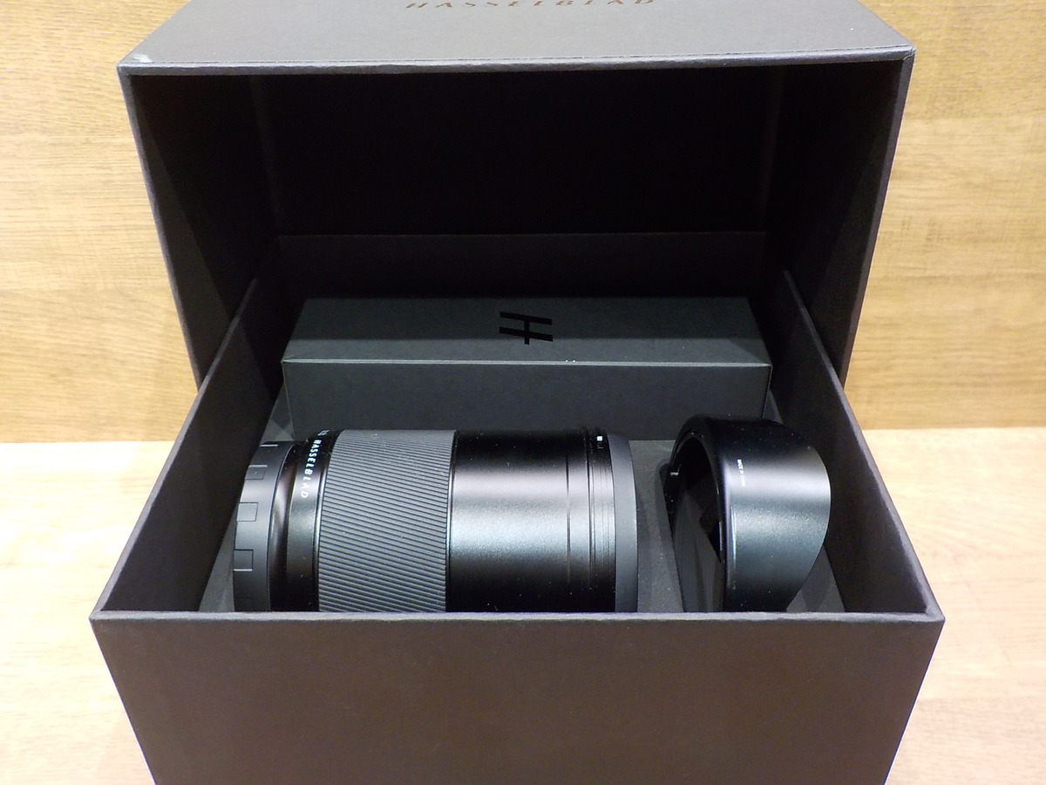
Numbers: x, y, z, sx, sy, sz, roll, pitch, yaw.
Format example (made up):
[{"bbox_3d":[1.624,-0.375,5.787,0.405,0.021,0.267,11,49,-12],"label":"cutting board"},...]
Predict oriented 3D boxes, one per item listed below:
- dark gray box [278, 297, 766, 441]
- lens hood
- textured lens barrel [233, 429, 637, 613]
[{"bbox_3d":[0.002,-0.011,0.415,0.206,0.042,0.054,0,36,1],"label":"dark gray box"},{"bbox_3d":[0.074,0.047,0.305,0.034,0.078,0.078,-3,36,-3],"label":"lens hood"},{"bbox_3d":[-0.025,0.051,0.299,0.118,0.078,0.078,0,36,1],"label":"textured lens barrel"}]

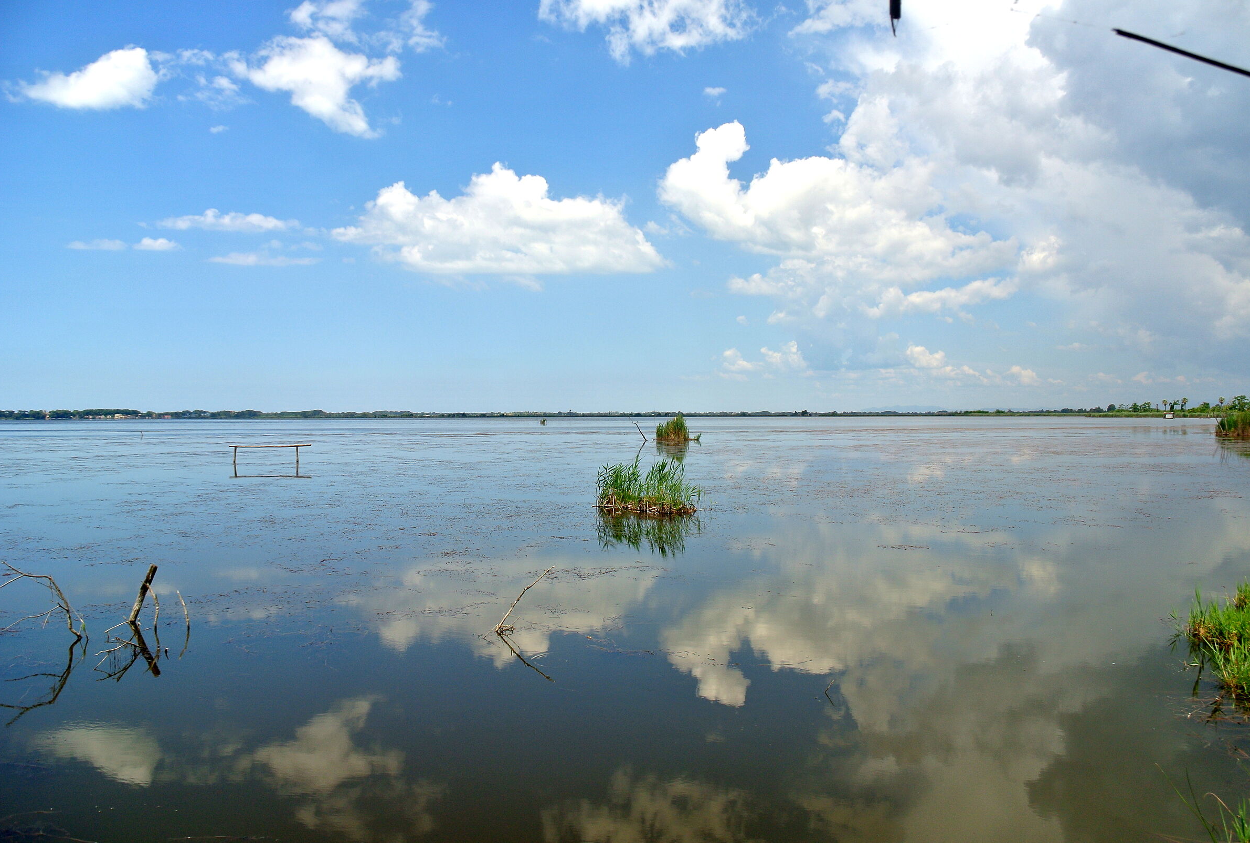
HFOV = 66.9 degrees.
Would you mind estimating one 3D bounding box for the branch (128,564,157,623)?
[{"bbox_3d":[-5.049,1.806,9.918,0.085,0.641,0.085,21,-3,-22],"label":"branch"}]

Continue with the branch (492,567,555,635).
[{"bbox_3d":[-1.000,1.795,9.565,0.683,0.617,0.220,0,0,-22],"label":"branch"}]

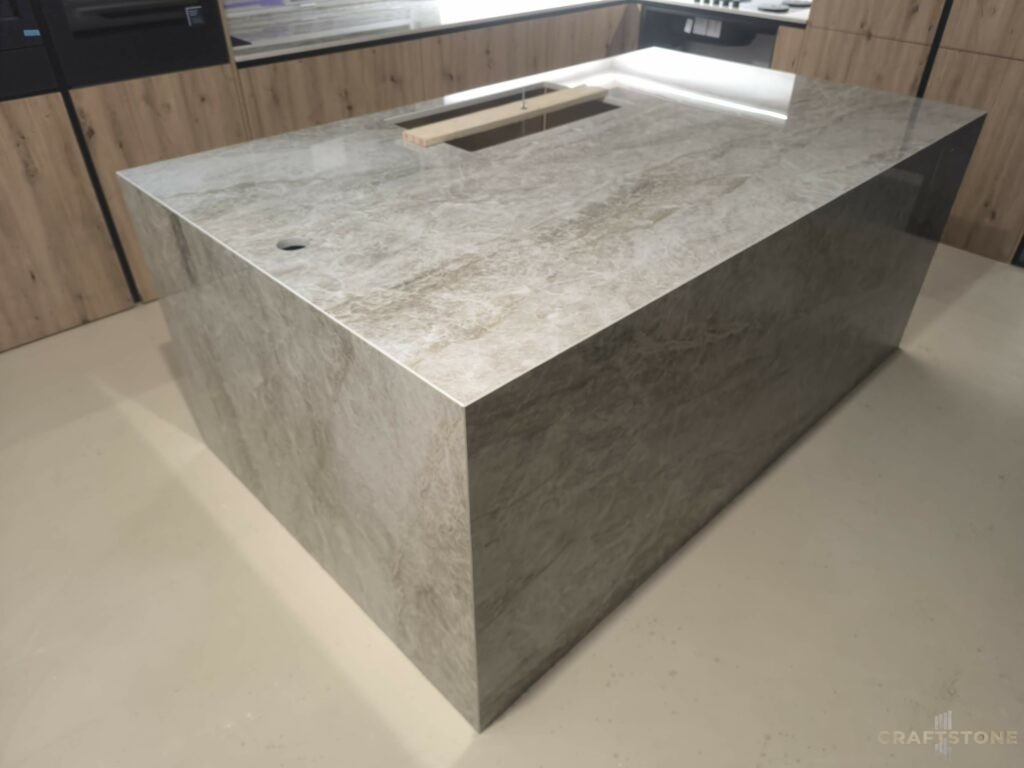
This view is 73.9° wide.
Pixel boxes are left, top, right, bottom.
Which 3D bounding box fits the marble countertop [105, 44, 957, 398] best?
[{"bbox_3d":[0.273,-0.688,1.939,2.215,0.029,1.314,-30,46,-34],"label":"marble countertop"}]

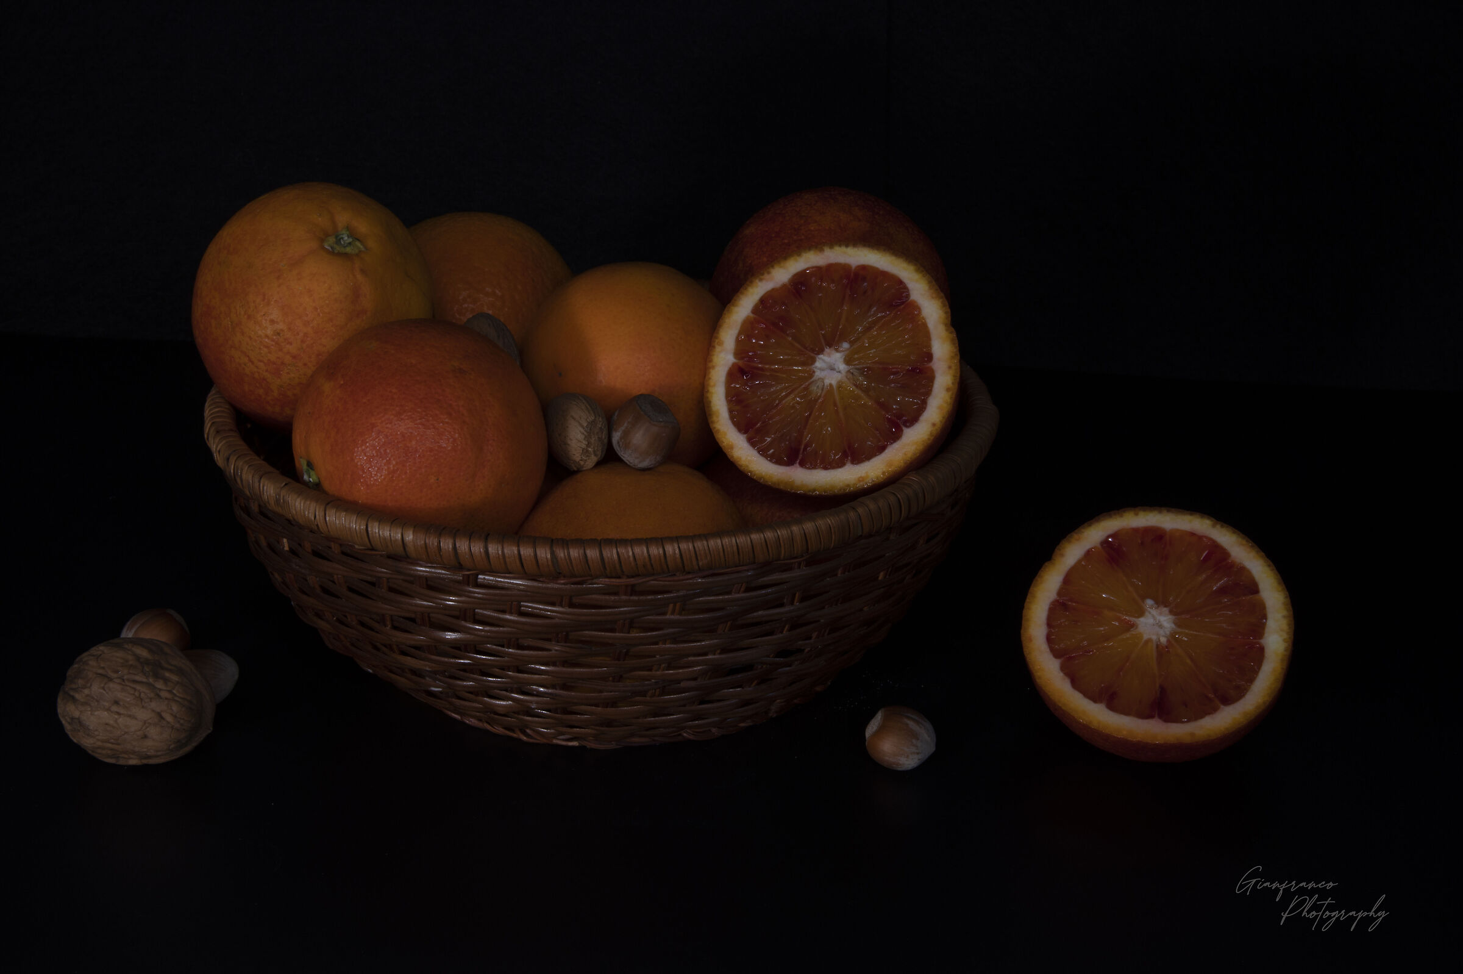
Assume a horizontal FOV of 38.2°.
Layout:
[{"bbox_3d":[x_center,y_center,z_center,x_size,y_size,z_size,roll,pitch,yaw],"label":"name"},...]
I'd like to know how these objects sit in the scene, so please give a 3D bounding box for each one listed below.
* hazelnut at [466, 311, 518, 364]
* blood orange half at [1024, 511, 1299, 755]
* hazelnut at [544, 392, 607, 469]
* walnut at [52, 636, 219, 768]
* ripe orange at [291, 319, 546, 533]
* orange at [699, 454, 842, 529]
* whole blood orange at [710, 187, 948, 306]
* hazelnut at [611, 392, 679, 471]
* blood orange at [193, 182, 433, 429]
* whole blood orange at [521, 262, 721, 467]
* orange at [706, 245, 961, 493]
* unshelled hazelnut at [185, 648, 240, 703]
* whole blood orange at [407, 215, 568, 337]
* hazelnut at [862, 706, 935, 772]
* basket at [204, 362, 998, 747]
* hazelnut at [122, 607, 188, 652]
[{"bbox_3d":[-0.073,-0.042,0.632,0.020,0.022,0.020,1,24,0],"label":"hazelnut"},{"bbox_3d":[0.127,0.051,0.626,0.079,0.040,0.078,10,59,19],"label":"blood orange half"},{"bbox_3d":[-0.043,-0.015,0.588,0.018,0.021,0.018,0,23,0],"label":"hazelnut"},{"bbox_3d":[-0.170,0.061,0.606,0.045,0.036,0.037,0,23,0],"label":"walnut"},{"bbox_3d":[-0.087,-0.012,0.591,0.072,0.072,0.072,1,24,0],"label":"ripe orange"},{"bbox_3d":[0.022,0.017,0.644,0.072,0.072,0.072,1,24,0],"label":"orange"},{"bbox_3d":[0.031,-0.057,0.672,0.076,0.076,0.076,1,24,0],"label":"whole blood orange"},{"bbox_3d":[-0.024,-0.015,0.590,0.019,0.021,0.019,0,23,0],"label":"hazelnut"},{"bbox_3d":[-0.122,-0.053,0.614,0.071,0.071,0.071,0,23,0],"label":"blood orange"},{"bbox_3d":[-0.029,-0.034,0.629,0.068,0.068,0.068,0,23,0],"label":"whole blood orange"},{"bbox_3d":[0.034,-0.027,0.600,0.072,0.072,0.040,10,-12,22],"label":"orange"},{"bbox_3d":[-0.157,0.058,0.629,0.021,0.019,0.021,0,23,0],"label":"unshelled hazelnut"},{"bbox_3d":[-0.085,-0.052,0.684,0.074,0.074,0.074,1,24,0],"label":"whole blood orange"},{"bbox_3d":[0.049,0.072,0.608,0.021,0.019,0.019,19,0,-18],"label":"hazelnut"},{"bbox_3d":[-0.039,0.008,0.663,0.239,0.089,0.239,1,24,0],"label":"basket"},{"bbox_3d":[-0.177,0.047,0.651,0.021,0.019,0.021,0,23,0],"label":"hazelnut"}]

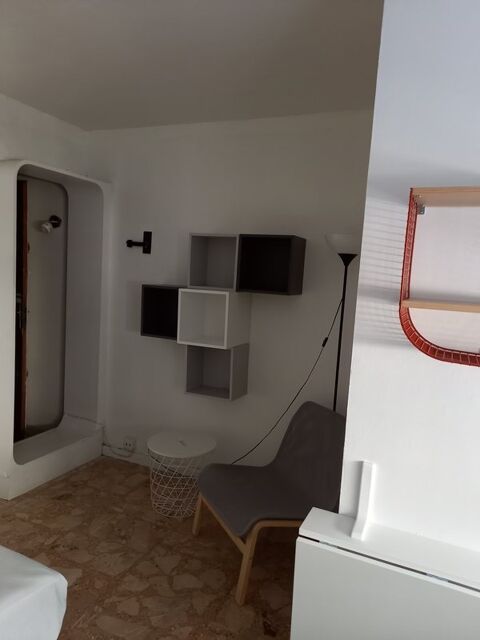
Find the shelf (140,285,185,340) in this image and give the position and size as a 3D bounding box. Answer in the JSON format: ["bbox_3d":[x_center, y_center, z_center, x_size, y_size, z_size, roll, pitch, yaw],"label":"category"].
[{"bbox_3d":[-0.459,-0.058,3.201,0.350,0.350,0.250,6,6,24],"label":"shelf"}]

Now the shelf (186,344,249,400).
[{"bbox_3d":[-0.157,0.321,3.096,0.350,0.350,0.250,6,6,24],"label":"shelf"}]

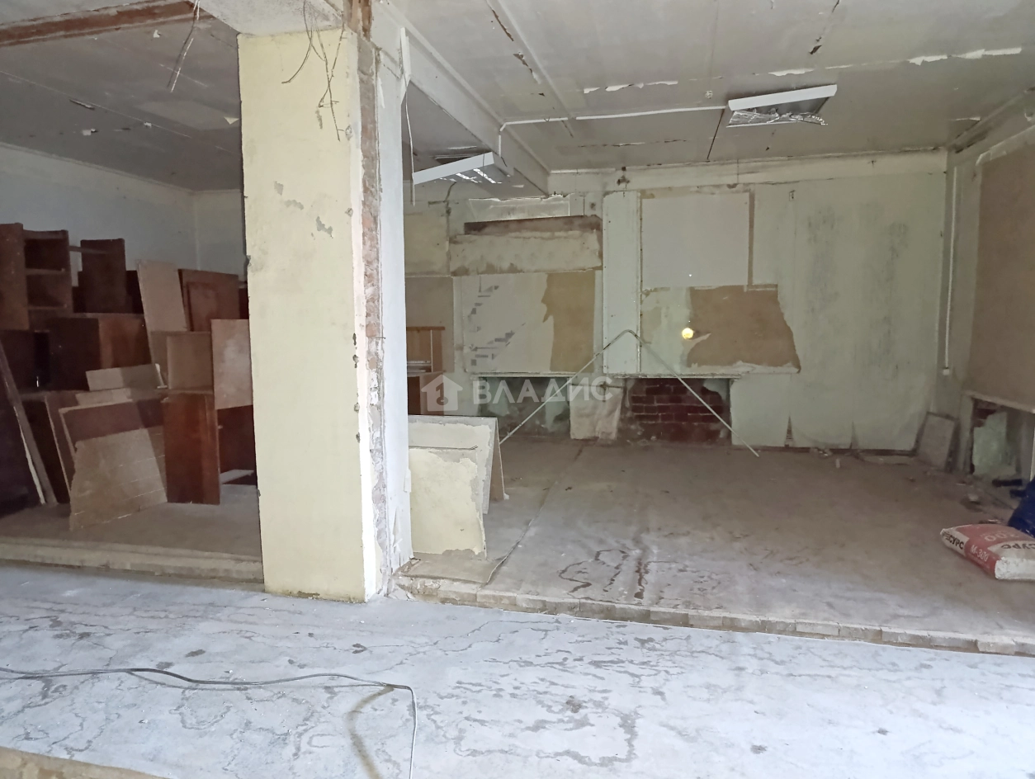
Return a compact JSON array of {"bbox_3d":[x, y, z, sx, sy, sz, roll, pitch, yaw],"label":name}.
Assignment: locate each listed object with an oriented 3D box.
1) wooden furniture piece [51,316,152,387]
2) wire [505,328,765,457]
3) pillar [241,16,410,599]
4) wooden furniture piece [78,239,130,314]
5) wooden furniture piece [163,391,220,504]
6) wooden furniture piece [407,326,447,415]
[{"bbox_3d":[-3.417,-0.305,5.654,0.487,0.554,0.590,1,6,14],"label":"wooden furniture piece"},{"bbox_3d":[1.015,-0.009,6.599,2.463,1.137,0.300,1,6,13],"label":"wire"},{"bbox_3d":[-1.011,-0.344,3.749,0.645,2.857,0.496,1,6,14],"label":"pillar"},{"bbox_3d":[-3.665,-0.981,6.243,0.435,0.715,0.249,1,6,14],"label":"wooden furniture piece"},{"bbox_3d":[-2.429,0.429,5.319,0.425,0.859,0.280,1,6,14],"label":"wooden furniture piece"},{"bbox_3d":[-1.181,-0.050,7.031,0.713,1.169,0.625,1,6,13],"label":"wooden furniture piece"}]

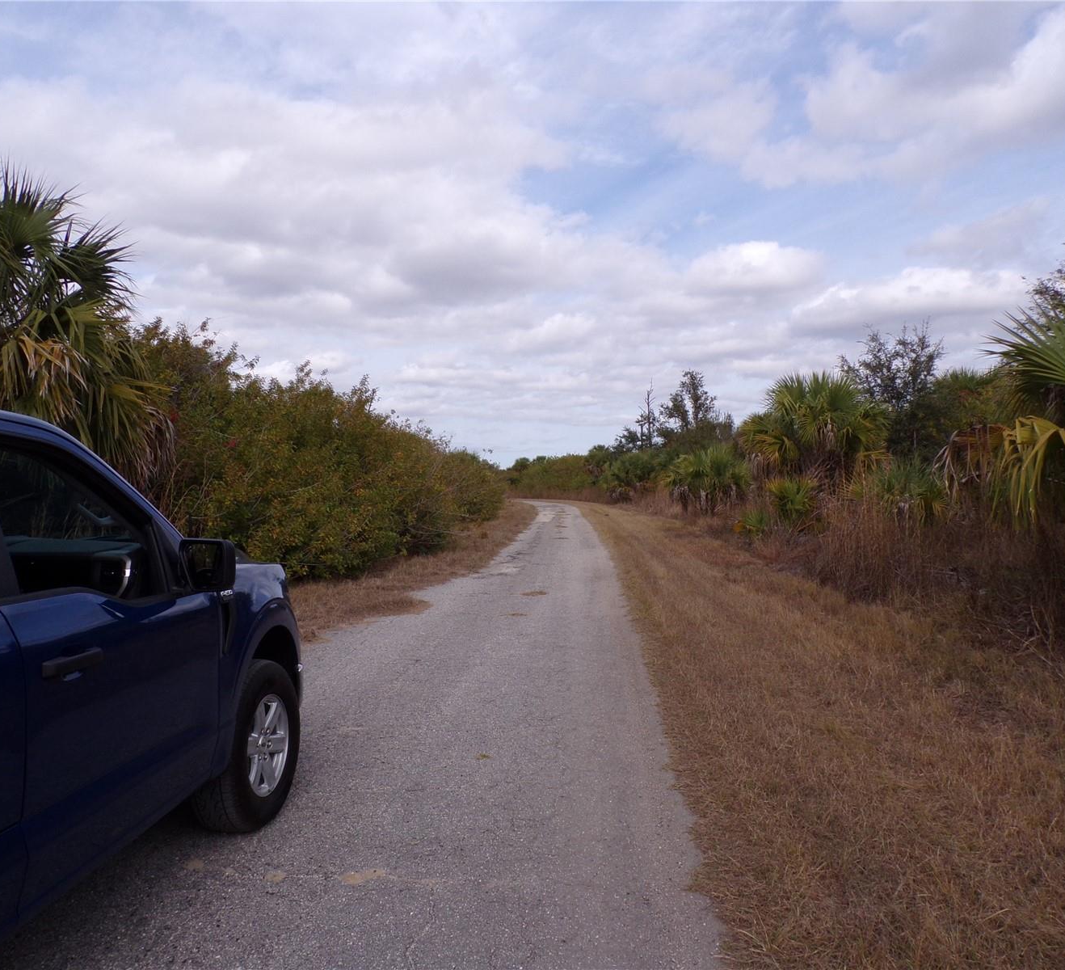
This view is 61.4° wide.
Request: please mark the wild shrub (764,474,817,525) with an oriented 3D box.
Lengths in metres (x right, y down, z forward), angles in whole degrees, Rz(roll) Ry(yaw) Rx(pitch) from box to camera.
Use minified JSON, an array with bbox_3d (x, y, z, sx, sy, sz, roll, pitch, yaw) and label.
[{"bbox_3d":[7.629,0.463,26.500,1.540,1.540,1.450,0,0,0],"label":"wild shrub"}]

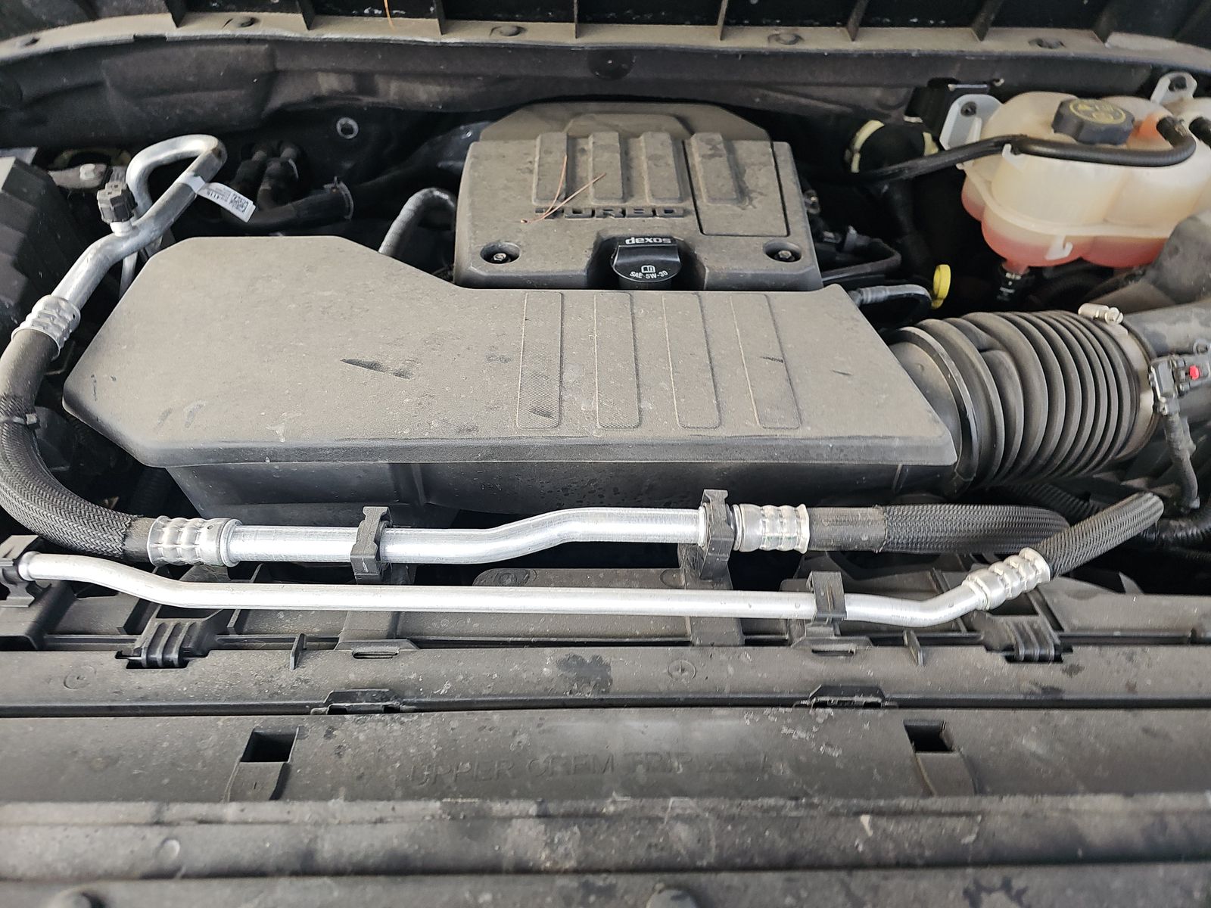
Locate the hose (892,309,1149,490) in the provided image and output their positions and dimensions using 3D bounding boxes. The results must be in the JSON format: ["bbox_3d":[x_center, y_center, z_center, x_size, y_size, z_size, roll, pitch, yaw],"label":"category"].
[{"bbox_3d":[0.278,-0.038,0.583,0.172,0.124,0.124,-9,48,-18],"label":"hose"}]

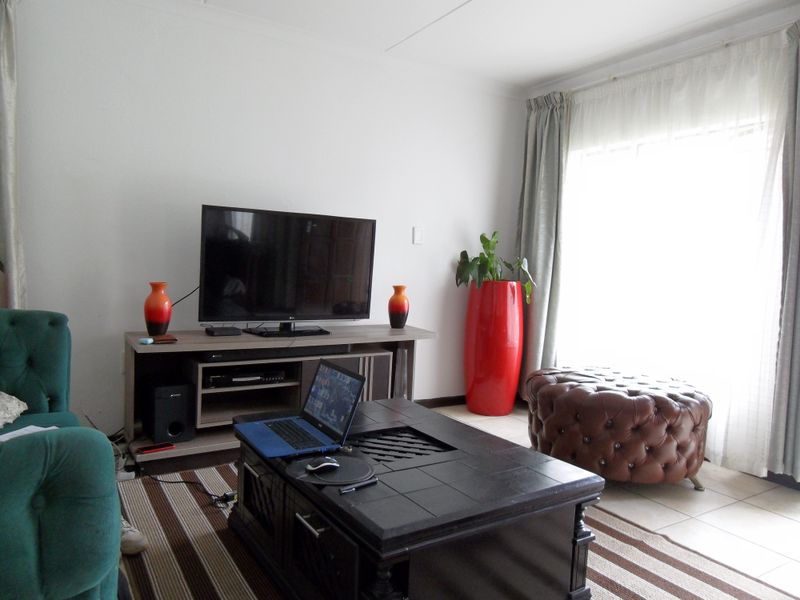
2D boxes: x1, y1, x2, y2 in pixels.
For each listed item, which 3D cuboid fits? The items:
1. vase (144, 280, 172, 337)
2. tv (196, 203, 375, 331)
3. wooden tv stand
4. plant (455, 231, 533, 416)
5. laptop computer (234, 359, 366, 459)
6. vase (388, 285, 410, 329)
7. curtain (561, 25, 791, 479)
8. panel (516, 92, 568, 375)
[{"bbox_3d":[-1.296,0.047,2.978,0.150,0.292,0.150,1,4,-32],"label":"vase"},{"bbox_3d":[-0.631,-0.160,3.303,1.071,0.710,0.273,1,4,-32],"label":"tv"},{"bbox_3d":[-0.626,0.515,3.272,1.777,0.632,0.535,0,4,-34],"label":"wooden tv stand"},{"bbox_3d":[0.713,0.165,4.137,0.493,1.355,0.472,3,3,0],"label":"plant"},{"bbox_3d":[-0.361,0.370,1.953,0.331,0.248,0.376,1,4,-31],"label":"laptop computer"},{"bbox_3d":[-0.006,0.045,3.792,0.147,0.296,0.147,3,3,0],"label":"vase"},{"bbox_3d":[1.564,-0.284,3.539,0.100,2.357,1.512,1,4,-32],"label":"curtain"},{"bbox_3d":[1.062,-0.371,4.295,0.121,2.373,0.383,1,4,-32],"label":"panel"}]

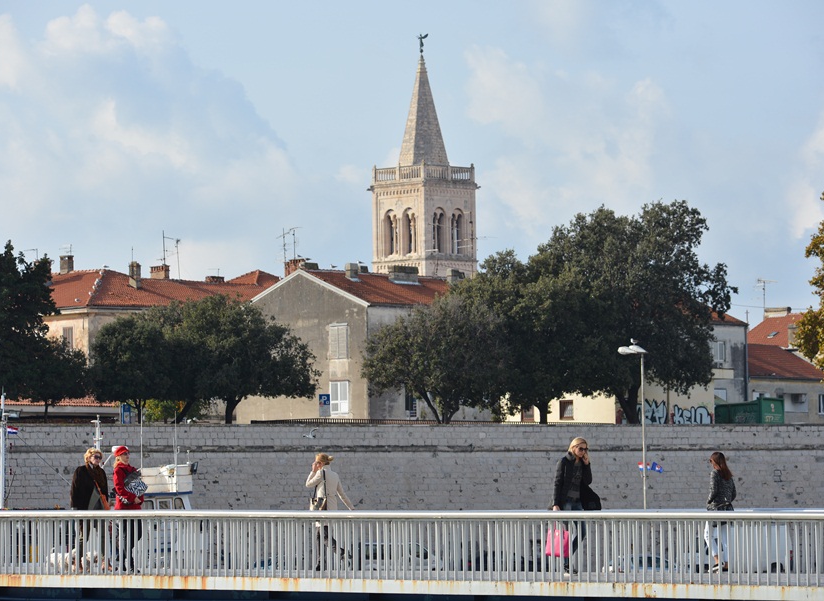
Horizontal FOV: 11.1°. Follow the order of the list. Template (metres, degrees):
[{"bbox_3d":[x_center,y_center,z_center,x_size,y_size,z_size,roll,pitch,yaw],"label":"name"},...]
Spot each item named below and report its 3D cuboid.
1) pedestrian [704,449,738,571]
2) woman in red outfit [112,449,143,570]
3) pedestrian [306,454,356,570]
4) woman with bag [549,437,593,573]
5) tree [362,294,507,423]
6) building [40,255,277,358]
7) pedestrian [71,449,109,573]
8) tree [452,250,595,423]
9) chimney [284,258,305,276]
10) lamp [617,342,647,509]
[{"bbox_3d":[4.160,2.861,57.429,0.380,1.640,0.450,-2,-3,38],"label":"pedestrian"},{"bbox_3d":[-3.807,2.818,57.200,0.420,1.700,0.480,-3,-4,32],"label":"woman in red outfit"},{"bbox_3d":[-1.159,2.928,59.000,0.680,1.630,0.520,-3,-4,40],"label":"pedestrian"},{"bbox_3d":[2.025,2.582,53.300,0.580,1.730,0.550,2,-4,-45],"label":"woman with bag"},{"bbox_3d":[1.261,3.497,238.085,7.899,7.674,7.800,0,-3,0],"label":"tree"},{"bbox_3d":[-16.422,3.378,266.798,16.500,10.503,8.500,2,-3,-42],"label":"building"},{"bbox_3d":[-4.408,2.868,58.200,0.420,1.680,0.550,-4,-4,40],"label":"pedestrian"},{"bbox_3d":[6.277,2.280,239.141,7.822,10.201,8.000,0,-3,0],"label":"tree"},{"bbox_3d":[-6.946,-1.773,251.336,1.150,1.350,0.700,2,-3,-42],"label":"chimney"},{"bbox_3d":[8.969,6.589,170.368,1.100,9.540,1.000,-3,-4,35],"label":"lamp"}]

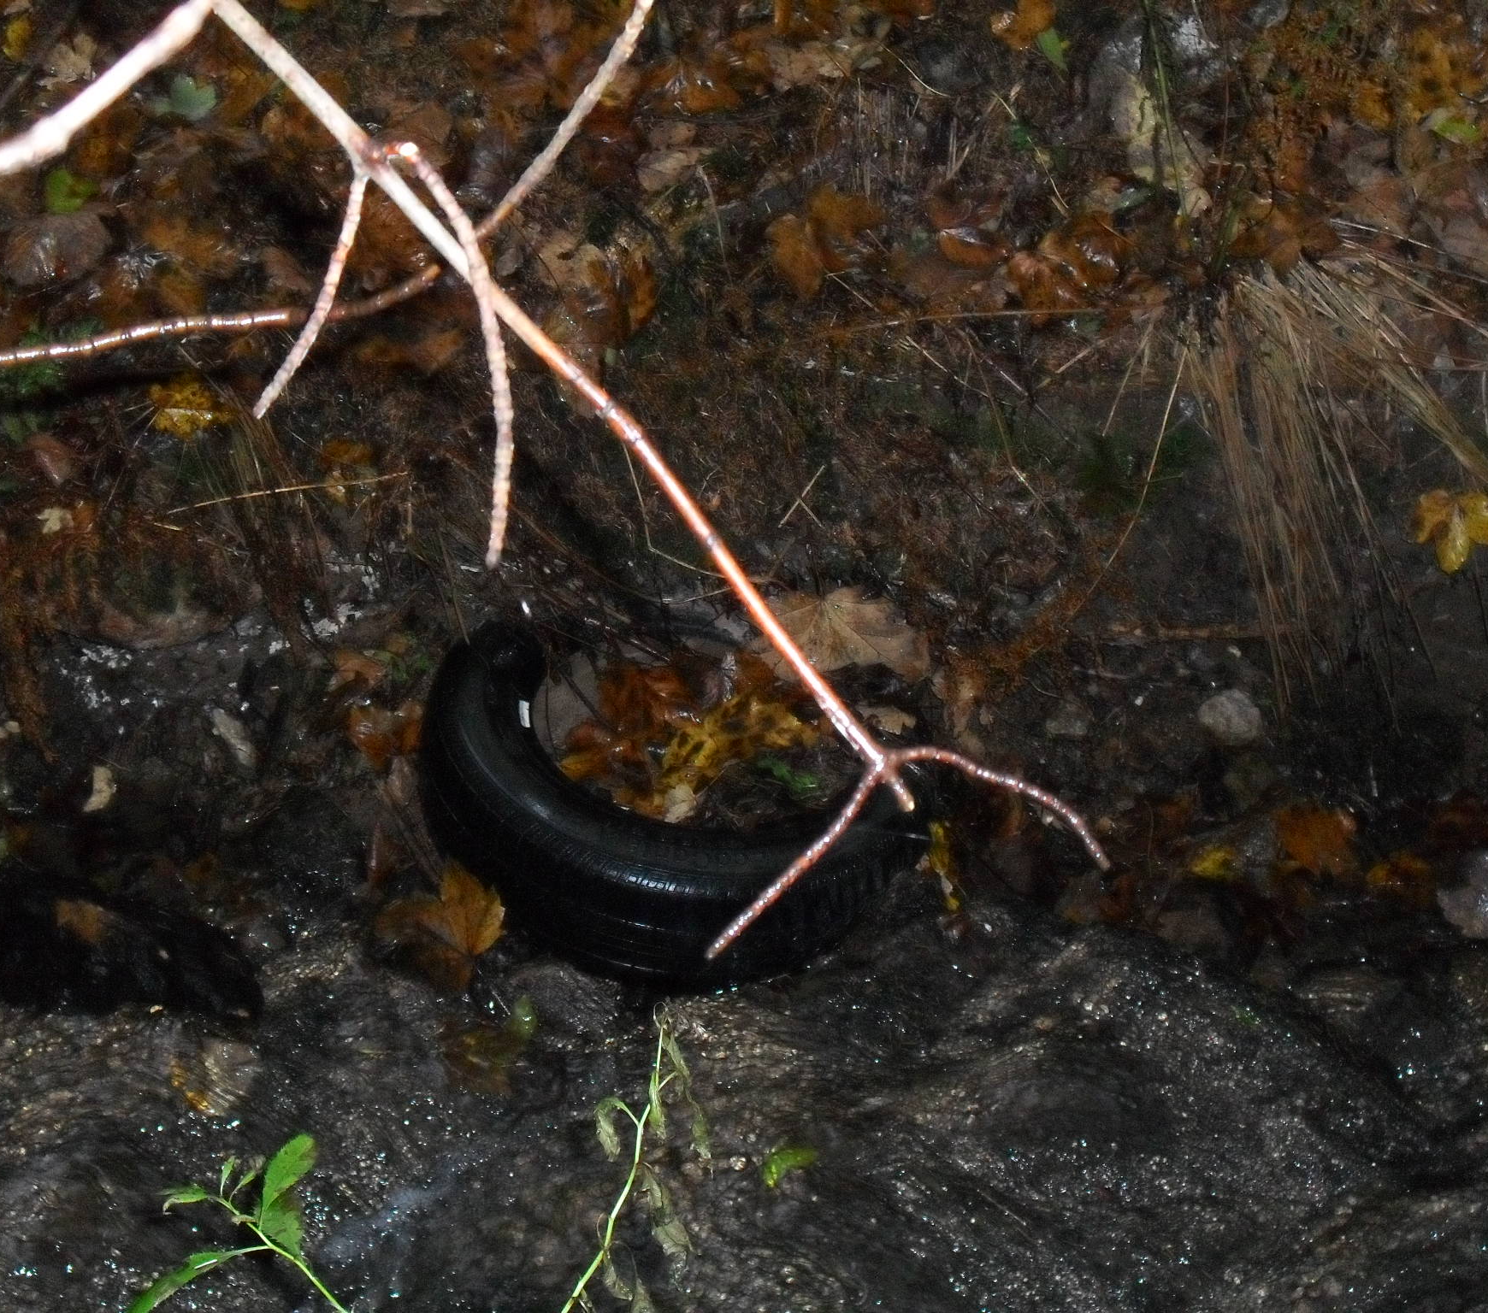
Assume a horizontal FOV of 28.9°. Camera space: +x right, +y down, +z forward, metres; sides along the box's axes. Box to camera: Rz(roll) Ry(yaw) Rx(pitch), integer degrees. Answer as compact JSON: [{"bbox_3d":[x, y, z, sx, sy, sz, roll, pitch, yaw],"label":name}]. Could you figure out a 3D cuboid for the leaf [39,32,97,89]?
[{"bbox_3d":[-0.938,-0.827,4.000,0.080,0.020,0.080,-5,59,-5],"label":"leaf"}]

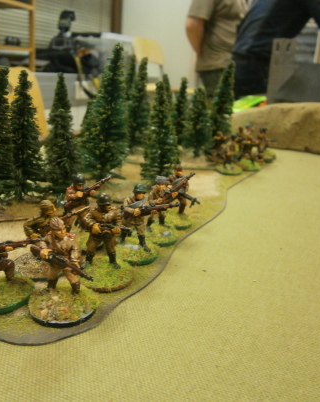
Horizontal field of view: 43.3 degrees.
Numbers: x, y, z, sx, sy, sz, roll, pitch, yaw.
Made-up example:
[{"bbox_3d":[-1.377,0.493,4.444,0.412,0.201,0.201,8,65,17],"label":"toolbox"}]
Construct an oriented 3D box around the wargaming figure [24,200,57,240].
[{"bbox_3d":[-0.051,0.013,0.178,0.019,0.031,0.016,8,19,11],"label":"wargaming figure"}]

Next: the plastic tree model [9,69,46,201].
[{"bbox_3d":[-0.083,-0.039,0.250,0.027,0.081,0.027,4,18,0],"label":"plastic tree model"}]

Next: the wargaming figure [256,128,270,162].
[{"bbox_3d":[0.102,-0.055,0.390,0.015,0.031,0.012,10,20,15],"label":"wargaming figure"}]

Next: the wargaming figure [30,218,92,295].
[{"bbox_3d":[-0.036,0.021,0.149,0.015,0.029,0.018,-13,26,-40],"label":"wargaming figure"}]

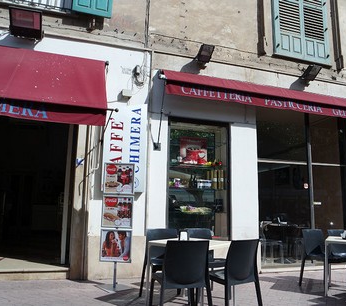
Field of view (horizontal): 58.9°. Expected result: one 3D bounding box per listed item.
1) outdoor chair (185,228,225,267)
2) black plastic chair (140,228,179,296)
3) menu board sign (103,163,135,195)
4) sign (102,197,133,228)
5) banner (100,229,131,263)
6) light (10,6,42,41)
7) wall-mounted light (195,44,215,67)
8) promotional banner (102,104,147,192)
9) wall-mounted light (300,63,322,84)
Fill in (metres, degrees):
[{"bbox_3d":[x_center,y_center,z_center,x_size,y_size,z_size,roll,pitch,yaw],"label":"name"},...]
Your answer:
[{"bbox_3d":[0.456,1.478,4.114,0.460,0.840,0.530,5,-10,-20],"label":"outdoor chair"},{"bbox_3d":[-0.097,1.403,3.833,0.480,0.830,0.520,3,-9,-15],"label":"black plastic chair"},{"bbox_3d":[-0.780,0.385,4.453,0.436,0.445,0.030,1,-8,0],"label":"menu board sign"},{"bbox_3d":[-0.807,0.870,4.496,0.450,0.450,0.030,1,-9,0],"label":"sign"},{"bbox_3d":[-0.816,1.340,4.420,0.455,0.455,0.030,1,-9,0],"label":"banner"},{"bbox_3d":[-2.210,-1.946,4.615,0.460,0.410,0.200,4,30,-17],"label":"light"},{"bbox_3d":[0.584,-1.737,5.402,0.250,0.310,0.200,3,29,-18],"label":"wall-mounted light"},{"bbox_3d":[-0.758,-0.087,4.845,0.658,1.401,0.100,3,-9,-18],"label":"promotional banner"},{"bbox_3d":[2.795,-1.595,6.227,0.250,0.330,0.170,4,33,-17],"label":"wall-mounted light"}]

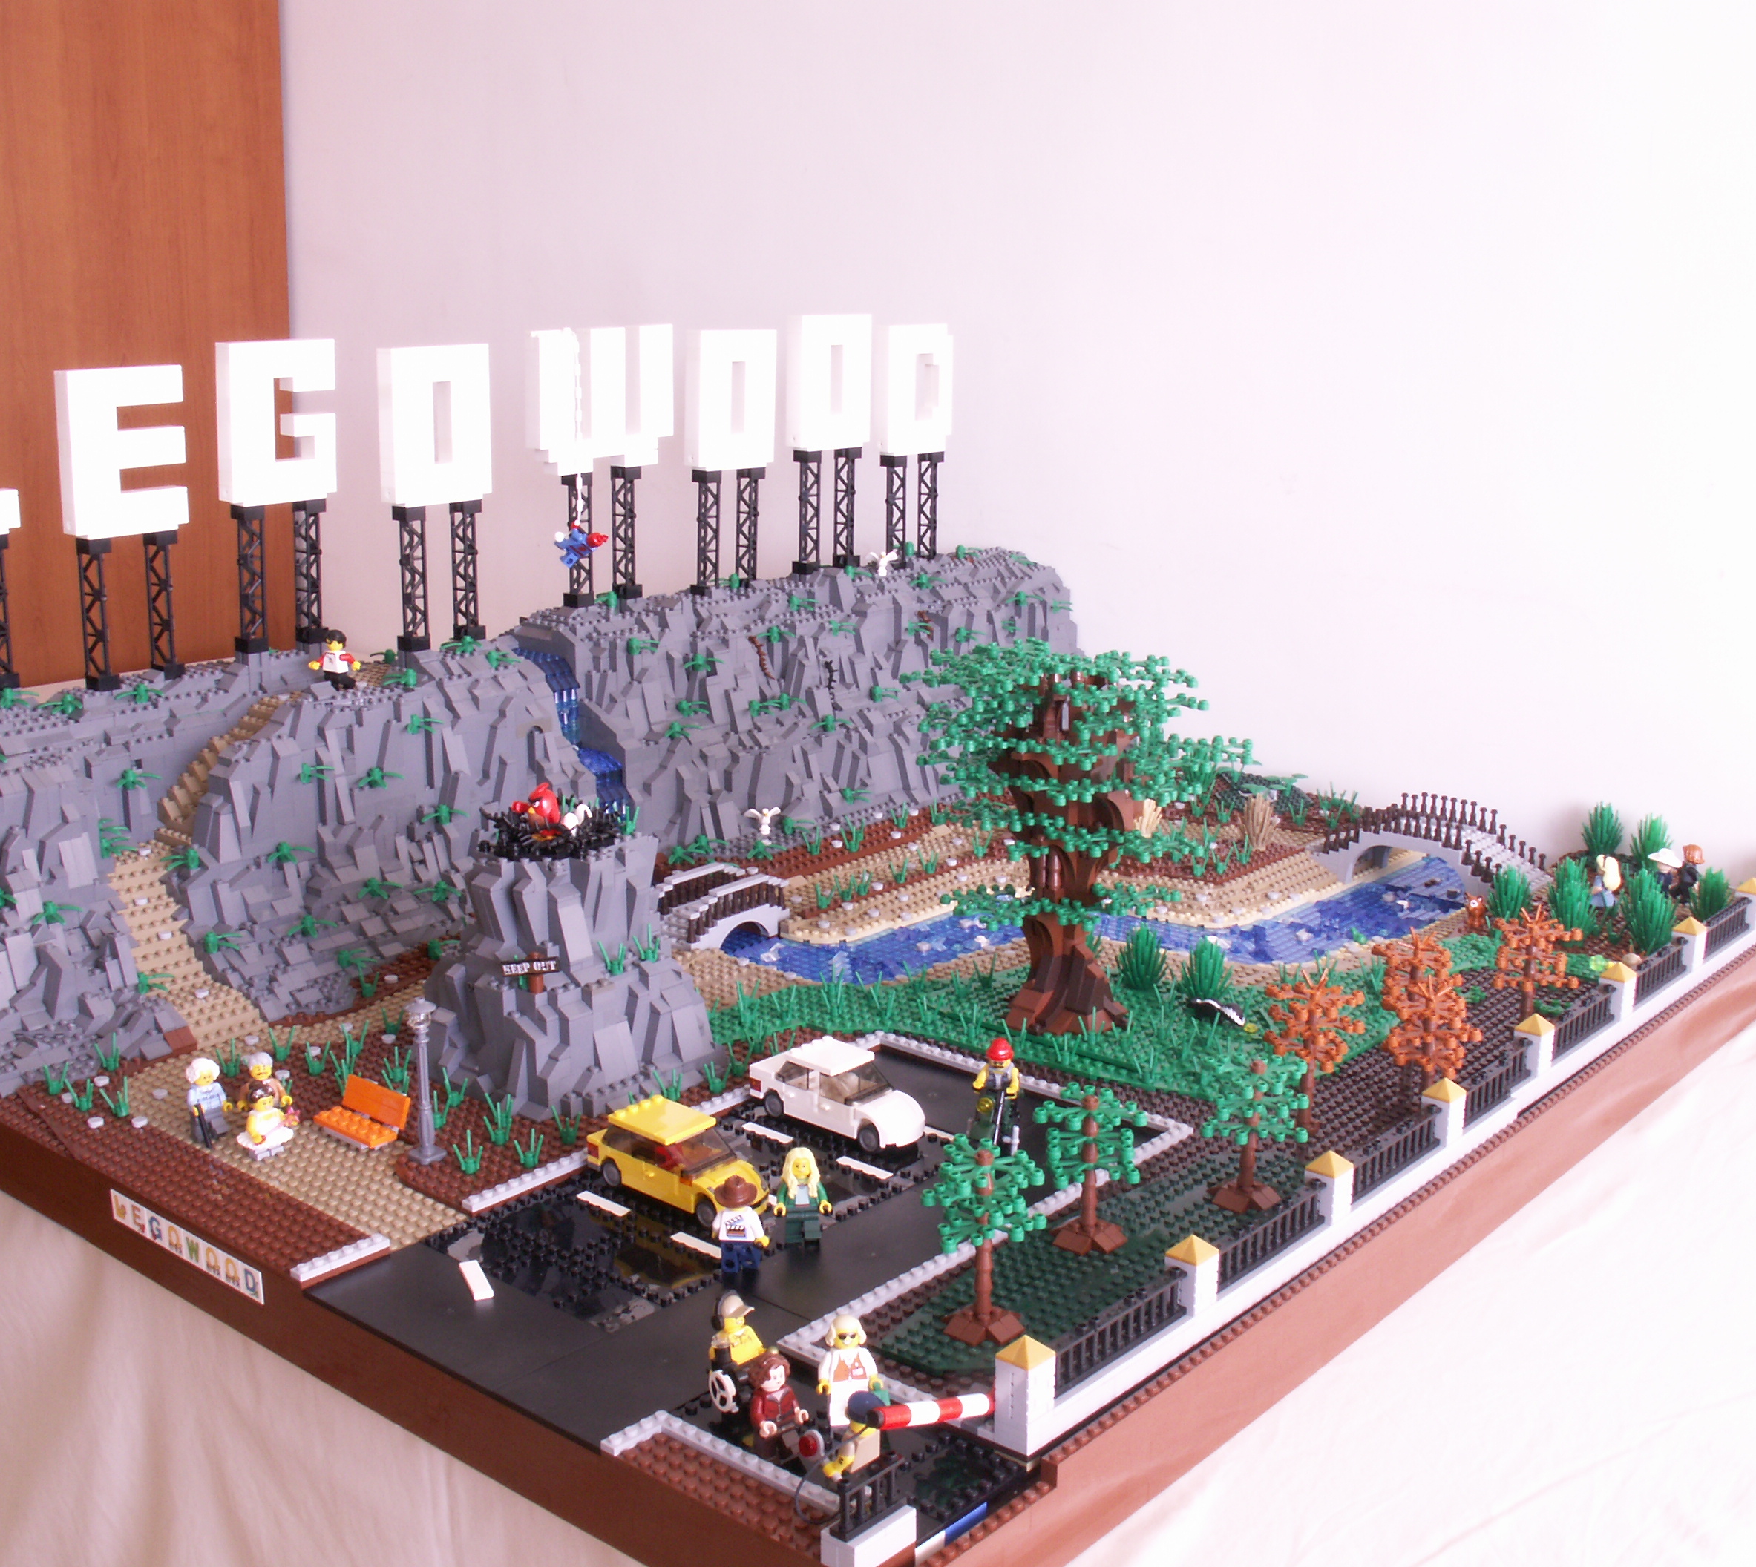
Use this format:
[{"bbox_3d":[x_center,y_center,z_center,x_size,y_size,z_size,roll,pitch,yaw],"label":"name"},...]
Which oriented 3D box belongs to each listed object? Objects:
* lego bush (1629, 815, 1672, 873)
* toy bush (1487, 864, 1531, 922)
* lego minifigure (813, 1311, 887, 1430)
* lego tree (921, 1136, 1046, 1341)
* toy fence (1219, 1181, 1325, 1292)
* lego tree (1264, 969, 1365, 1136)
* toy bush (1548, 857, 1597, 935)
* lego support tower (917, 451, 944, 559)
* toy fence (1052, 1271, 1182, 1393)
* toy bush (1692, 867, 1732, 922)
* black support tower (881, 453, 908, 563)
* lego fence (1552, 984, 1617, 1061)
[{"bbox_3d":[0.549,0.039,1.499,0.029,0.039,0.029,12,18,39],"label":"lego bush"},{"bbox_3d":[0.419,0.074,1.398,0.029,0.040,0.029,12,18,39],"label":"toy bush"},{"bbox_3d":[-0.011,0.223,0.801,0.026,0.043,0.015,-3,14,-13],"label":"lego minifigure"},{"bbox_3d":[0.044,0.186,0.866,0.049,0.080,0.049,0,14,0],"label":"lego tree"},{"bbox_3d":[0.164,0.193,0.902,0.008,0.020,0.096,12,18,40],"label":"toy fence"},{"bbox_3d":[0.220,0.134,1.063,0.052,0.085,0.052,0,14,0],"label":"lego tree"},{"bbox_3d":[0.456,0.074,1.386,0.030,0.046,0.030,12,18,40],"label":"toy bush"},{"bbox_3d":[0.044,-0.227,1.756,0.016,0.094,0.016,12,18,39],"label":"lego support tower"},{"bbox_3d":[0.092,0.212,0.823,0.008,0.020,0.096,12,18,39],"label":"toy fence"},{"bbox_3d":[0.557,0.073,1.406,0.027,0.040,0.027,12,18,40],"label":"toy bush"},{"bbox_3d":[0.013,-0.221,1.730,0.016,0.094,0.016,12,18,39],"label":"black support tower"},{"bbox_3d":[0.381,0.132,1.153,0.008,0.020,0.096,12,18,40],"label":"lego fence"}]

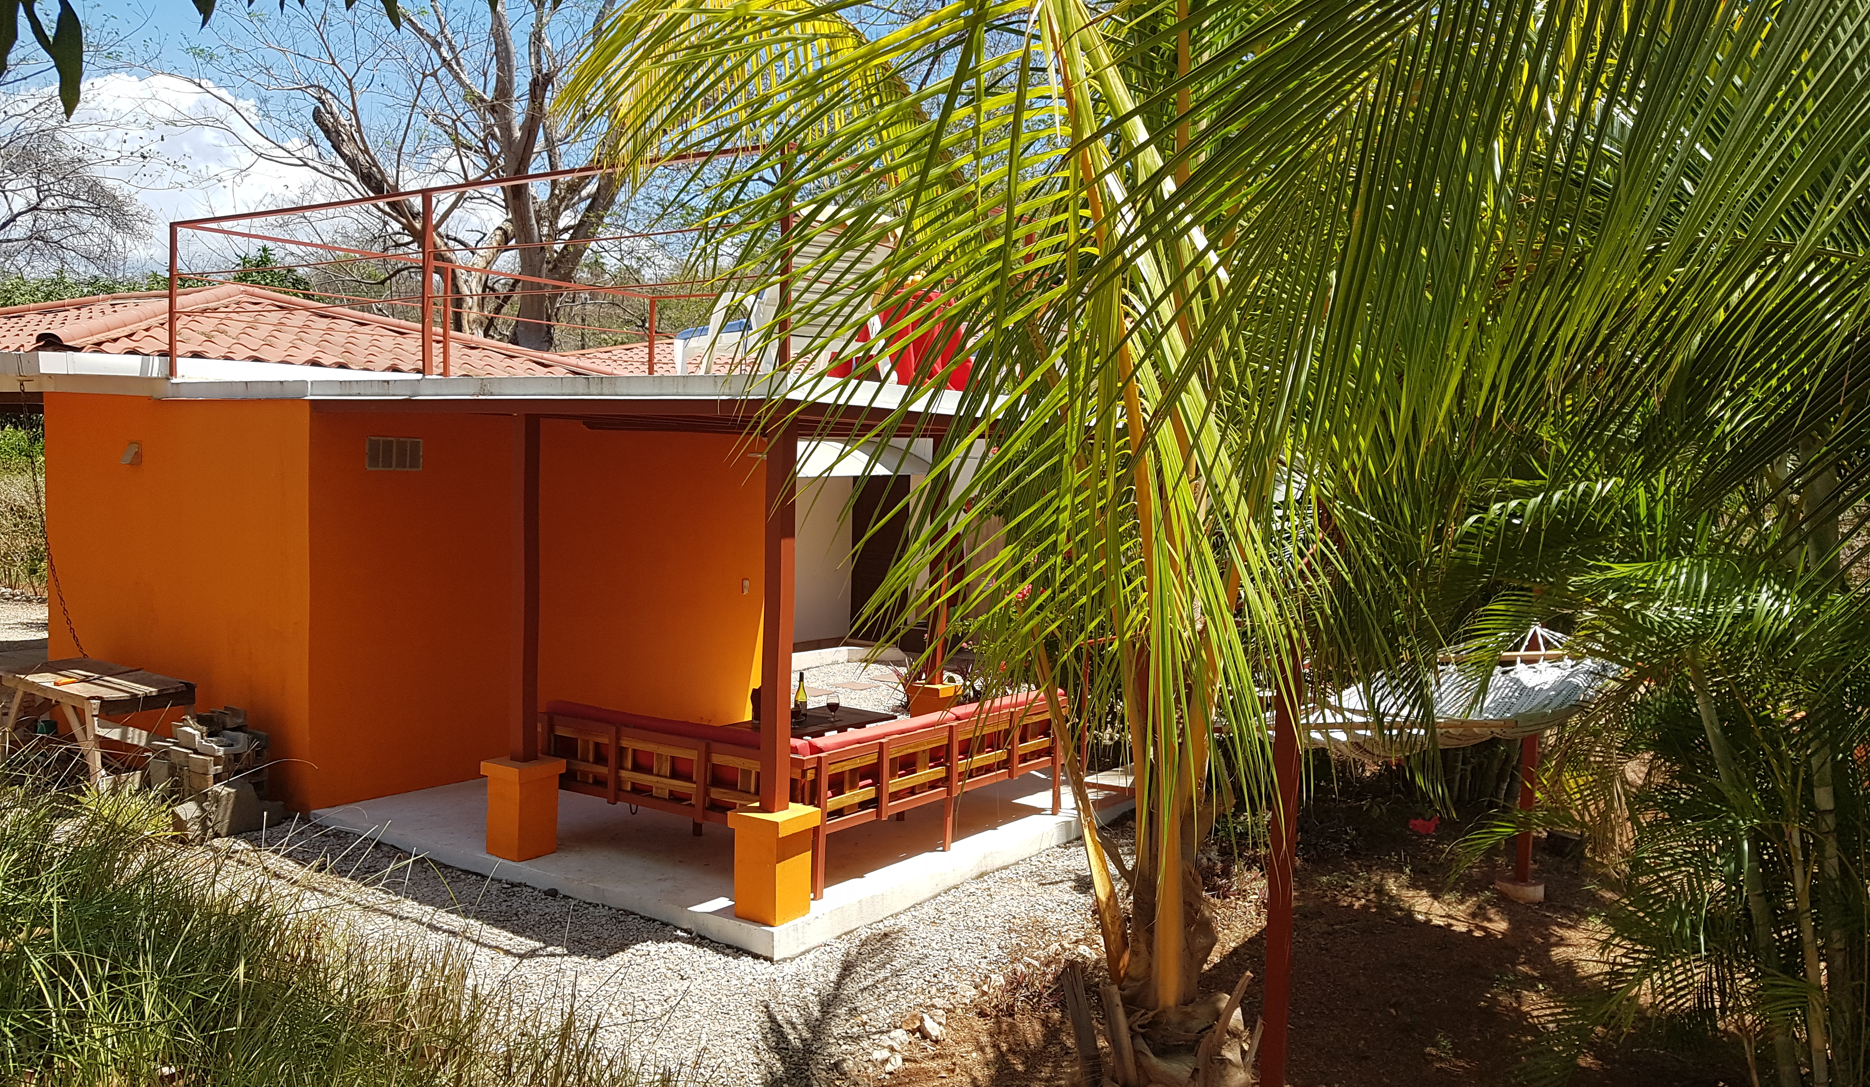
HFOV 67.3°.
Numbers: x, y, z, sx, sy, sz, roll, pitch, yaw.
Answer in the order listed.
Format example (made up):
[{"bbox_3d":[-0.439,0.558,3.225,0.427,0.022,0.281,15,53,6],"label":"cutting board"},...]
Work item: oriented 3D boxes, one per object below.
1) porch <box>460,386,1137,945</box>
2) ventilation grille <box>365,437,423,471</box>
[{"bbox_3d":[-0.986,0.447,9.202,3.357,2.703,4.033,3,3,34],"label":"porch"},{"bbox_3d":[-3.537,-0.581,9.217,0.040,0.211,0.416,3,3,34],"label":"ventilation grille"}]

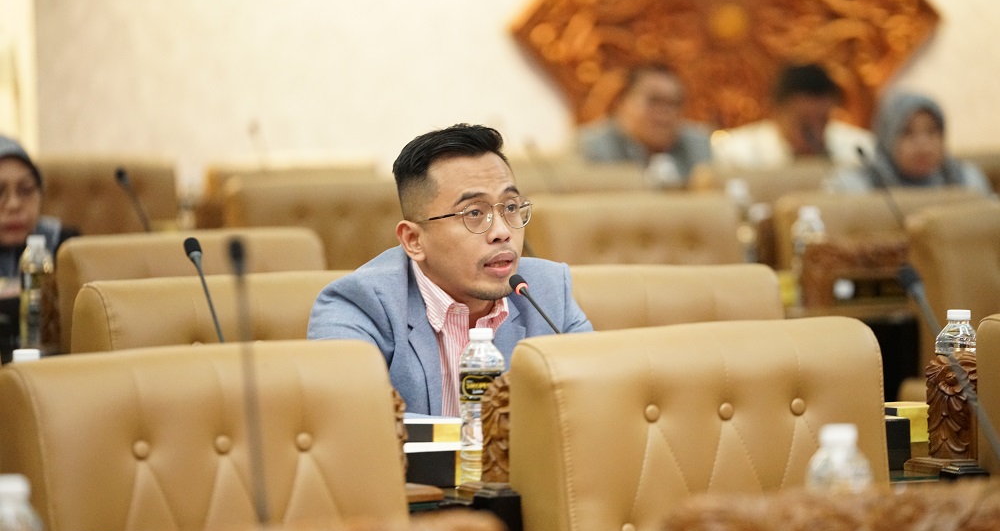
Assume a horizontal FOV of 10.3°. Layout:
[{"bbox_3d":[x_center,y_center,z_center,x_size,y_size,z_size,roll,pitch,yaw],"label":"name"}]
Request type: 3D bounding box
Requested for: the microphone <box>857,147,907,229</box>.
[{"bbox_3d":[0.836,-0.081,11.800,0.090,0.350,0.240,-2,3,-30],"label":"microphone"}]

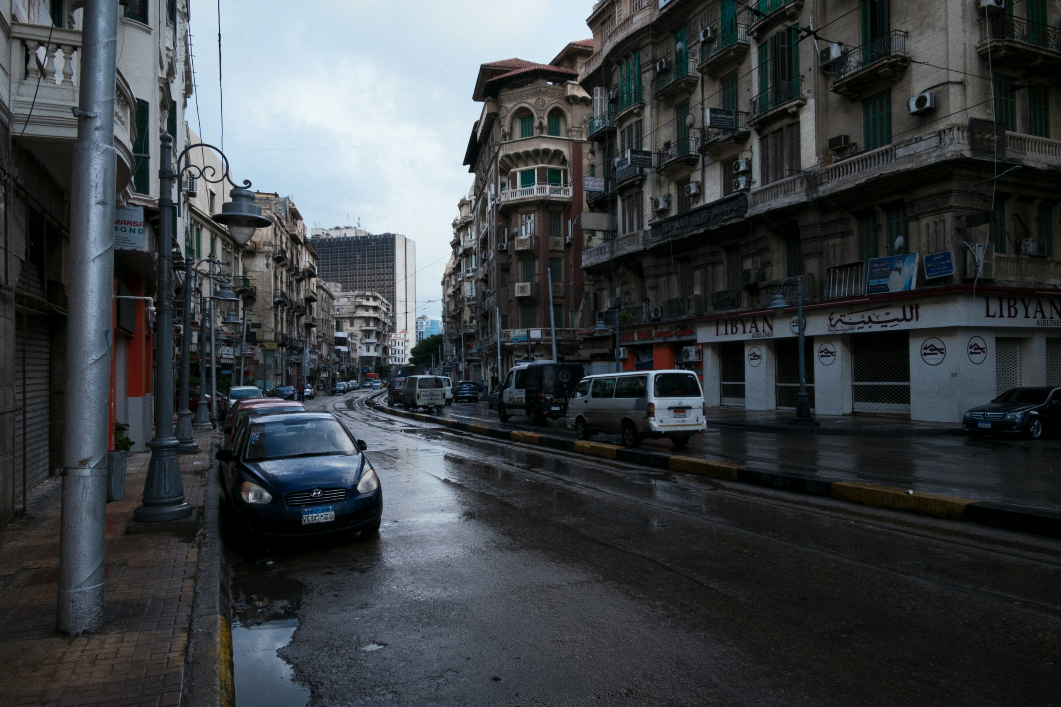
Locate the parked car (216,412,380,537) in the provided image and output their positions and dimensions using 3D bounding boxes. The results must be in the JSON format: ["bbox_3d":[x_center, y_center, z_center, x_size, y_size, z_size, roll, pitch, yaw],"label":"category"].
[{"bbox_3d":[-3.214,1.536,9.565,1.700,1.470,4.270,0,-2,-26],"label":"parked car"}]

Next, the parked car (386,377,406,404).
[{"bbox_3d":[-9.015,2.566,49.149,1.550,1.850,3.750,0,-2,-20],"label":"parked car"}]

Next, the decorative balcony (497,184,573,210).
[{"bbox_3d":[0.393,-13.333,60.424,6.200,1.500,2.200,-1,-2,3],"label":"decorative balcony"}]

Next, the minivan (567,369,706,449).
[{"bbox_3d":[2.770,1.470,20.123,1.690,1.970,4.670,0,-2,-25],"label":"minivan"}]

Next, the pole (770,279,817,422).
[{"bbox_3d":[8.570,-0.053,23.248,1.550,4.750,0.700,0,-2,-24],"label":"pole"}]

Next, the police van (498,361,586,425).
[{"bbox_3d":[0.302,1.599,28.965,1.980,2.420,5.200,0,-2,-22],"label":"police van"}]

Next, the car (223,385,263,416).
[{"bbox_3d":[-12.519,2.279,31.151,1.700,1.530,4.200,0,-2,-27],"label":"car"}]

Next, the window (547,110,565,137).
[{"bbox_3d":[2.247,-19.551,60.808,1.600,2.300,0.400,0,-2,-20],"label":"window"}]

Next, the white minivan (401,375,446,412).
[{"bbox_3d":[-5.760,2.152,37.955,1.540,1.880,3.750,0,-2,-22],"label":"white minivan"}]

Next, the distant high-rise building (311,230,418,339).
[{"bbox_3d":[-95.076,-26.181,402.998,53.000,83.000,22.000,-1,-2,17],"label":"distant high-rise building"}]

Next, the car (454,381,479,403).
[{"bbox_3d":[-5.211,2.839,53.541,1.770,1.500,4.300,0,-2,-17],"label":"car"}]

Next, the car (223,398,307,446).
[{"bbox_3d":[-5.197,1.695,14.158,1.680,1.480,4.200,0,-2,-25],"label":"car"}]

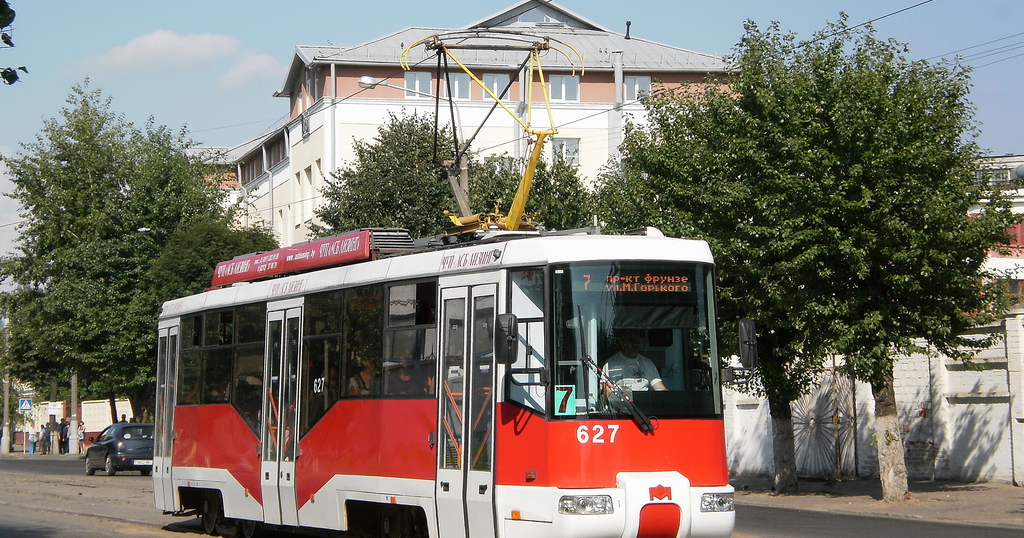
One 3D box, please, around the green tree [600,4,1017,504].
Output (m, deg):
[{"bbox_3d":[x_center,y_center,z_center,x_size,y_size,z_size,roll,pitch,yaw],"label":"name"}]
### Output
[{"bbox_3d":[5.607,-0.201,46.500,8.100,9.100,7.300,0,-4,0],"label":"green tree"}]

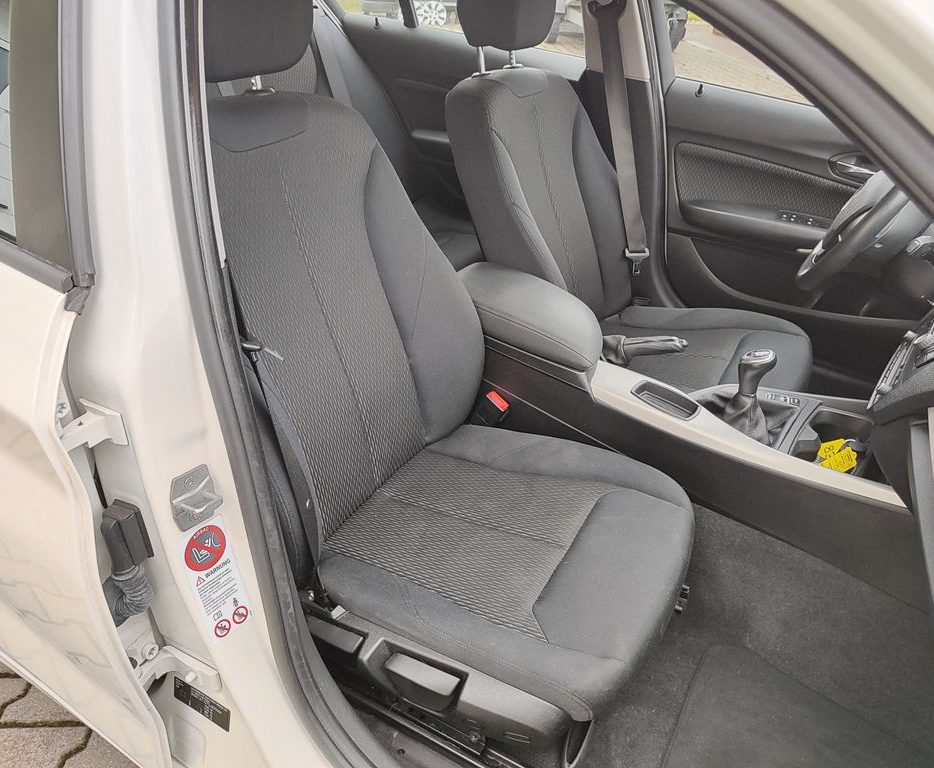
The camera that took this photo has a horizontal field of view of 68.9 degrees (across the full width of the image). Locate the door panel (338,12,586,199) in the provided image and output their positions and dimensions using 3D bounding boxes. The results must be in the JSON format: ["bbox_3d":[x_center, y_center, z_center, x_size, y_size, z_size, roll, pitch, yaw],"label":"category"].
[{"bbox_3d":[-0.041,-0.667,1.974,0.810,0.645,0.150,22,38,23],"label":"door panel"}]

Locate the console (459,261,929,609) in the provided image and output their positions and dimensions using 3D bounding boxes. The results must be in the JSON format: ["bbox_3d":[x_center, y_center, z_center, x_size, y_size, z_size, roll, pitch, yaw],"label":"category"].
[{"bbox_3d":[0.376,0.017,1.197,1.000,0.350,0.270,22,38,23],"label":"console"}]

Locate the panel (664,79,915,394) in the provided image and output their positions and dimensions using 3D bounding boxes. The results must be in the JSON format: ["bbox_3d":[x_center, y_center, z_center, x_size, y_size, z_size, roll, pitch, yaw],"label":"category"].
[{"bbox_3d":[0.834,-0.310,1.589,0.910,0.625,0.150,22,38,23],"label":"panel"}]

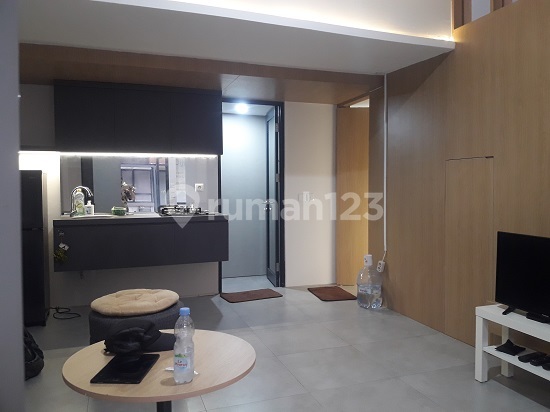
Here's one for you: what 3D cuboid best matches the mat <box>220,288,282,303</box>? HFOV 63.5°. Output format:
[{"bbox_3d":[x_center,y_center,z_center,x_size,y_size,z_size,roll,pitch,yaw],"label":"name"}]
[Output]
[{"bbox_3d":[-0.265,0.983,4.935,0.590,0.015,0.410,-1,2,-18],"label":"mat"}]

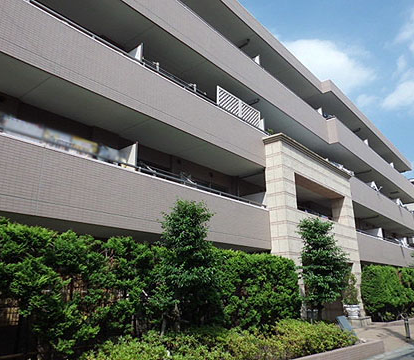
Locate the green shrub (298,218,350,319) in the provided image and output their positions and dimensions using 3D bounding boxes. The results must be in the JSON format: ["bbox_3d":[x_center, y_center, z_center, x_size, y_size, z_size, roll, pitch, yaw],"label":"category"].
[{"bbox_3d":[3.419,2.865,11.041,1.500,3.520,1.500,-16,-23,38],"label":"green shrub"}]

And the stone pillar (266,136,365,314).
[{"bbox_3d":[4.527,2.167,14.221,0.750,6.510,6.700,-16,-23,38],"label":"stone pillar"}]

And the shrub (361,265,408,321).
[{"bbox_3d":[8.874,5.476,17.741,1.050,2.340,5.700,-16,-23,38],"label":"shrub"}]

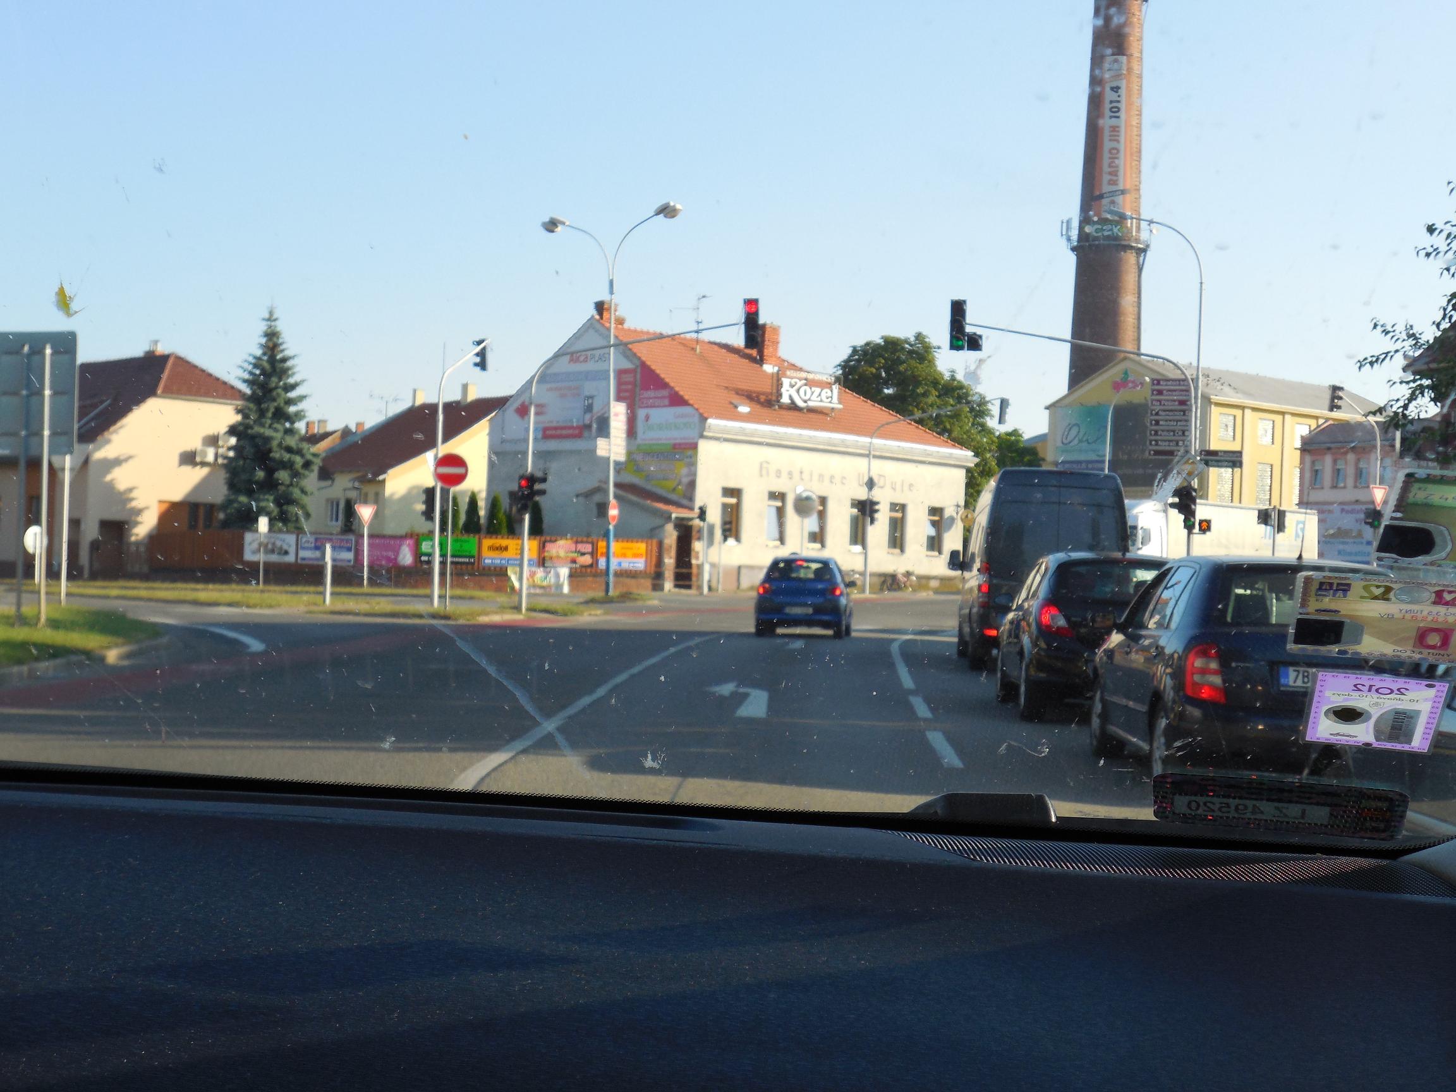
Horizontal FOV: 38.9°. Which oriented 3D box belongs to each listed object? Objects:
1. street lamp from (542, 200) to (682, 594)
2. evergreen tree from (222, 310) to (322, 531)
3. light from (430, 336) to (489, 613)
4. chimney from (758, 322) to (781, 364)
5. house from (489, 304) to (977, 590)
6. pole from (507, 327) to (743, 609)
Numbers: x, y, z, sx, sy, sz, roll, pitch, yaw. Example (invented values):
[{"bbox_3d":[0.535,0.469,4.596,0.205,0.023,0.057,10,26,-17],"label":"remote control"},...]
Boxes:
[{"bbox_3d":[-3.297,-4.093,58.581,5.100,10.937,0.450,1,-1,39],"label":"street lamp"},{"bbox_3d":[-14.260,-3.200,64.563,3.200,8.435,3.200,2,-1,0],"label":"evergreen tree"},{"bbox_3d":[-5.979,-1.761,46.450,0.600,6.275,4.236,2,-1,7],"label":"light"},{"bbox_3d":[1.466,-7.265,74.436,0.420,1.500,0.850,1,-1,40],"label":"chimney"},{"bbox_3d":[0.448,-3.178,73.936,10.200,9.600,15.900,1,-1,40],"label":"house"},{"bbox_3d":[-2.097,-1.578,42.334,4.625,6.102,0.500,2,-1,6],"label":"pole"}]

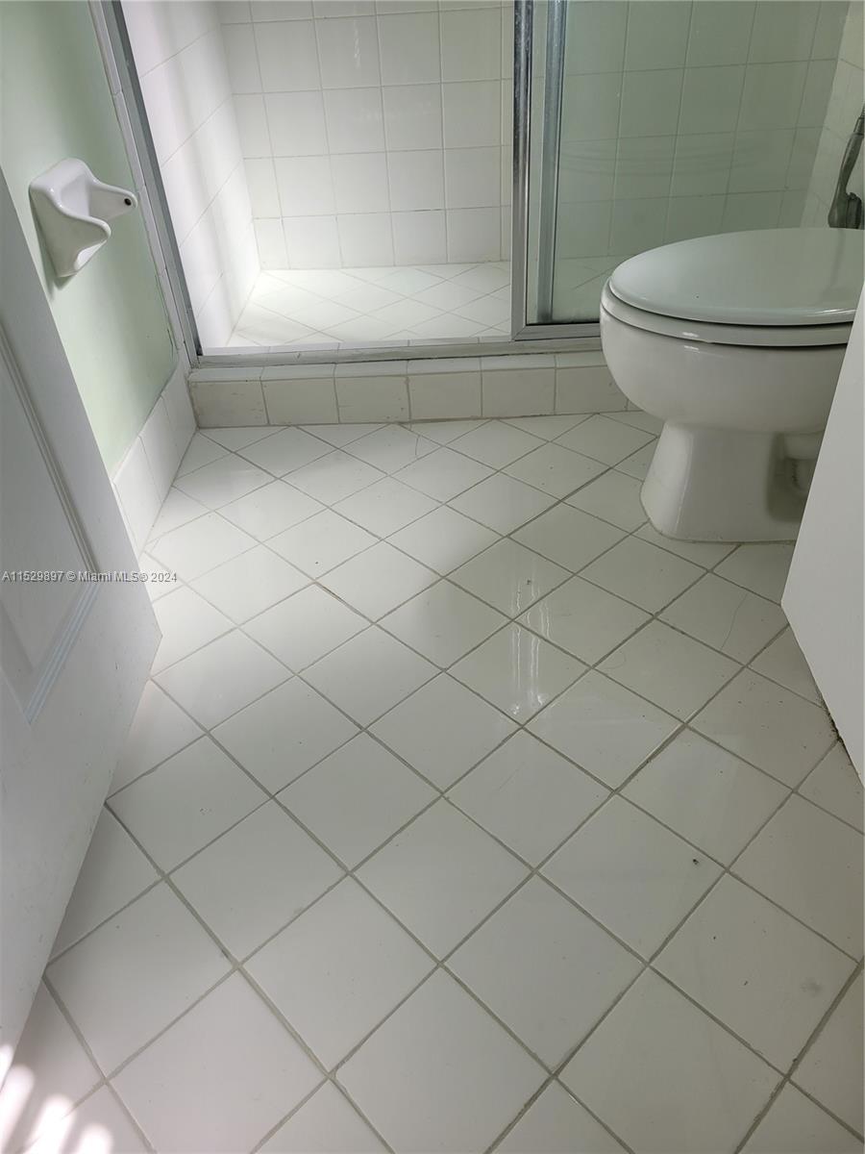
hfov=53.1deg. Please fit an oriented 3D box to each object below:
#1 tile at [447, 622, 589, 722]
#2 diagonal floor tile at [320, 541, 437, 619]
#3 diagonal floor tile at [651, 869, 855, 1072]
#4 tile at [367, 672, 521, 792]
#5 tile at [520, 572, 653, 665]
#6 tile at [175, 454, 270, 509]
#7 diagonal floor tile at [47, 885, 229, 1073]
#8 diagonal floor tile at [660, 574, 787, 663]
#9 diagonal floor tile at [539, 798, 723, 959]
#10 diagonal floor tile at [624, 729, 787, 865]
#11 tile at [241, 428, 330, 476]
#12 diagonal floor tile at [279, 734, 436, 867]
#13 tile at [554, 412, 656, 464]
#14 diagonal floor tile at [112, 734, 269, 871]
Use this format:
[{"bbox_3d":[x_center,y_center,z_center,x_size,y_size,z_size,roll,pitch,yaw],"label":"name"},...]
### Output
[{"bbox_3d":[0.126,0.141,1.266,0.151,0.009,0.151,-33,47,-32],"label":"tile"},{"bbox_3d":[-0.091,0.007,1.445,0.151,0.008,0.151,-33,47,-32],"label":"diagonal floor tile"},{"bbox_3d":[0.339,0.410,0.916,0.151,0.009,0.151,-33,47,-32],"label":"diagonal floor tile"},{"bbox_3d":[0.015,0.210,1.173,0.151,0.009,0.151,-33,47,-32],"label":"tile"},{"bbox_3d":[0.234,0.068,1.337,0.148,0.009,0.148,-33,47,-32],"label":"tile"},{"bbox_3d":[-0.407,-0.185,1.697,0.148,0.009,0.148,-33,47,-32],"label":"tile"},{"bbox_3d":[-0.318,0.426,0.941,0.151,0.009,0.151,-33,47,-32],"label":"diagonal floor tile"},{"bbox_3d":[0.452,0.063,1.325,0.151,0.009,0.151,-33,47,-32],"label":"diagonal floor tile"},{"bbox_3d":[0.231,0.344,1.005,0.151,0.009,0.151,-33,47,-32],"label":"diagonal floor tile"},{"bbox_3d":[0.342,0.273,1.087,0.151,0.009,0.151,-33,47,-32],"label":"diagonal floor tile"},{"bbox_3d":[-0.304,-0.263,1.794,0.151,0.008,0.151,-33,47,-32],"label":"tile"},{"bbox_3d":[-0.096,0.283,1.103,0.151,0.009,0.151,-33,47,-32],"label":"diagonal floor tile"},{"bbox_3d":[0.351,-0.274,1.755,0.148,0.009,0.148,-33,47,-32],"label":"tile"},{"bbox_3d":[-0.312,0.286,1.101,0.151,0.009,0.151,-33,47,-32],"label":"diagonal floor tile"}]

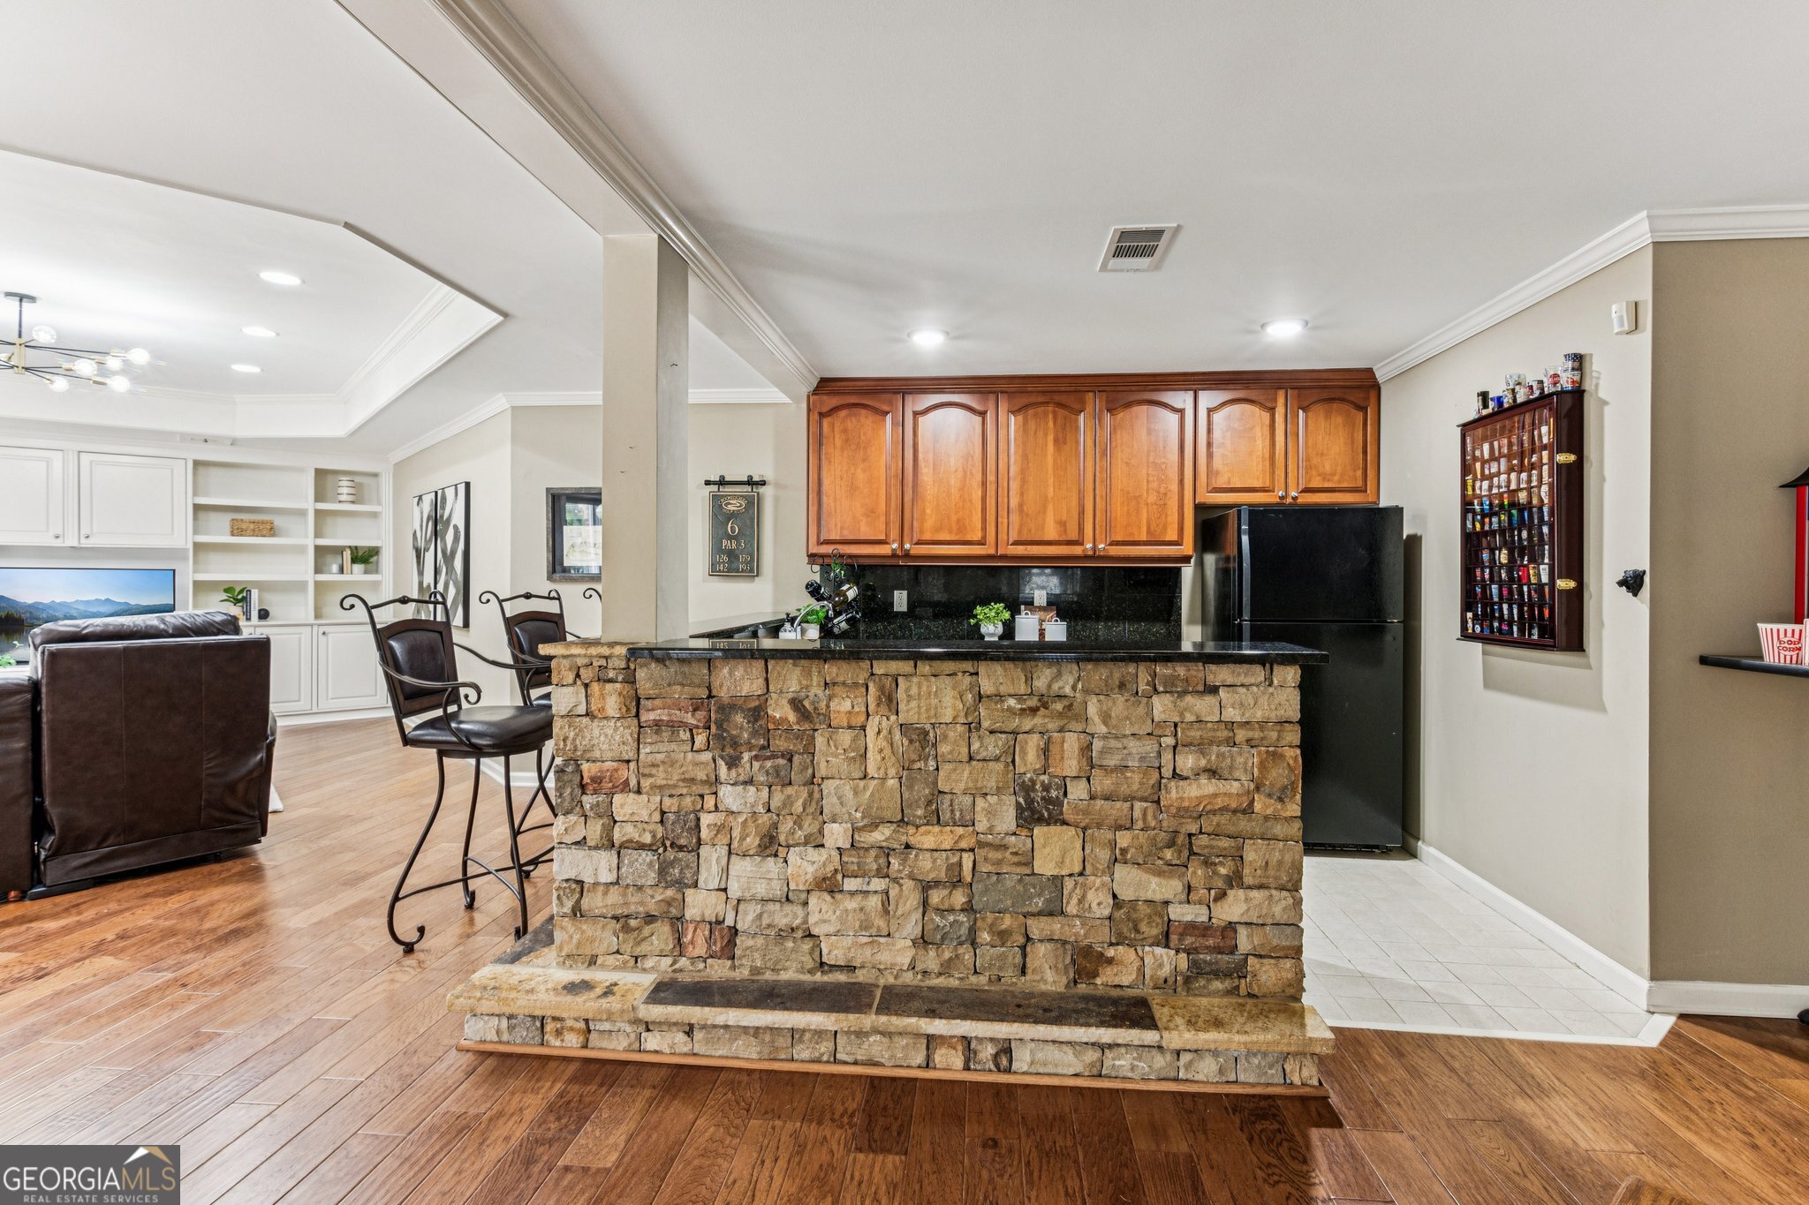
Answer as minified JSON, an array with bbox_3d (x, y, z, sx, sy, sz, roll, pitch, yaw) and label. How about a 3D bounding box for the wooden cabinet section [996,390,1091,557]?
[{"bbox_3d":[0.781,-0.699,4.516,0.514,0.893,0.330,0,1,6],"label":"wooden cabinet section"}]

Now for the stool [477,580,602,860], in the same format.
[{"bbox_3d":[-1.515,0.567,3.700,0.600,1.245,0.560,0,1,8],"label":"stool"}]

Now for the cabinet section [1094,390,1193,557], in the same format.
[{"bbox_3d":[1.296,-0.690,4.460,0.515,0.881,0.330,0,1,6],"label":"cabinet section"}]

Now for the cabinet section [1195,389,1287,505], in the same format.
[{"bbox_3d":[1.792,-0.821,4.404,0.463,0.606,0.330,0,1,6],"label":"cabinet section"}]

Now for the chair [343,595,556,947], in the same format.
[{"bbox_3d":[-1.590,0.588,2.980,0.600,1.245,0.560,0,1,2],"label":"chair"}]

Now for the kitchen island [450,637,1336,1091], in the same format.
[{"bbox_3d":[-0.045,0.676,2.545,2.350,1.115,0.870,0,1,6],"label":"kitchen island"}]

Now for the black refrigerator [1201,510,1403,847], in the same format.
[{"bbox_3d":[2.040,0.361,4.230,0.765,1.660,0.760,0,1,6],"label":"black refrigerator"}]

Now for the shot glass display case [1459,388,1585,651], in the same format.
[{"bbox_3d":[2.277,-0.277,2.985,0.100,0.875,0.570,0,1,7],"label":"shot glass display case"}]

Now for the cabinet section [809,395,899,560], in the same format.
[{"bbox_3d":[-0.263,-0.711,4.629,0.525,0.904,0.330,0,1,6],"label":"cabinet section"}]

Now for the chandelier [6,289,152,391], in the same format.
[{"bbox_3d":[-4.570,-1.370,4.160,0.880,0.460,0.880,0,1,6],"label":"chandelier"}]

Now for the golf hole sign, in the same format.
[{"bbox_3d":[-1.030,-0.410,4.830,0.300,0.515,0.030,0,1,6],"label":"golf hole sign"}]

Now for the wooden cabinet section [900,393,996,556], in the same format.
[{"bbox_3d":[0.260,-0.702,4.572,0.519,0.893,0.330,0,1,6],"label":"wooden cabinet section"}]

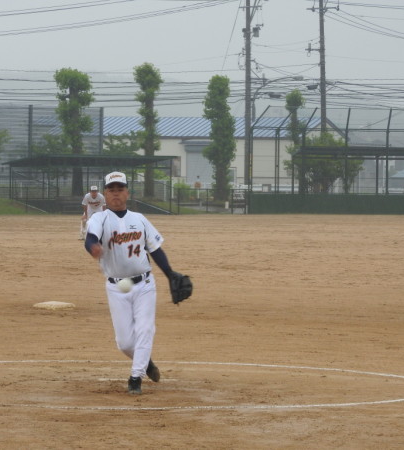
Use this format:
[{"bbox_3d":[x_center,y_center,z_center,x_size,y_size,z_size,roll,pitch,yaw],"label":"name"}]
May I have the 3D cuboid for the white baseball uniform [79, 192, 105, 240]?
[{"bbox_3d":[-2.474,-0.217,67.200,0.620,1.050,0.580,1,1,-2],"label":"white baseball uniform"}]

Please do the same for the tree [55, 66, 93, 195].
[{"bbox_3d":[-6.404,-4.696,148.000,2.000,6.550,2.000,1,1,0],"label":"tree"}]

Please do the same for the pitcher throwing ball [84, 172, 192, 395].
[{"bbox_3d":[-0.476,0.431,22.100,0.800,1.660,0.920,1,1,3],"label":"pitcher throwing ball"}]

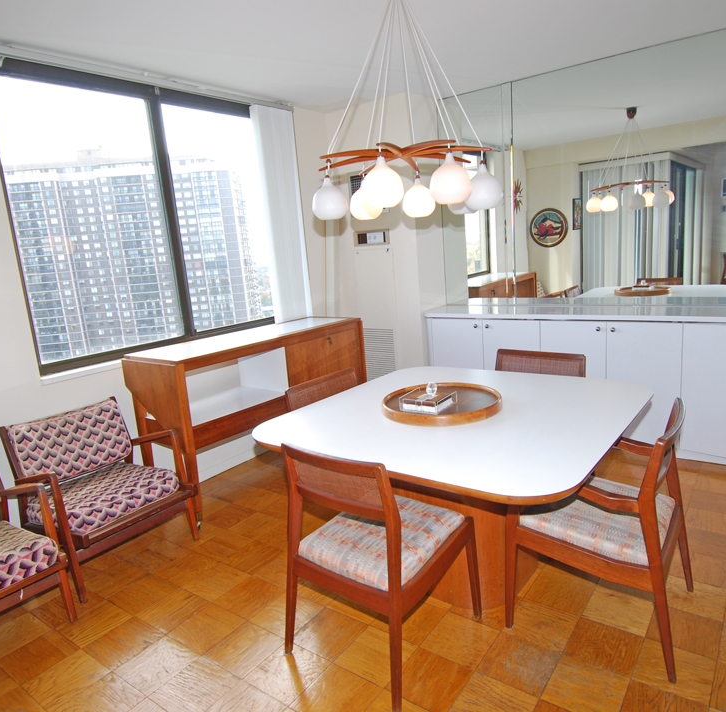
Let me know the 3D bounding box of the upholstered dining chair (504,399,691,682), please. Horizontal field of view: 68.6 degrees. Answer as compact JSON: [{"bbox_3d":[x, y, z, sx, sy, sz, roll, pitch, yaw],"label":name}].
[{"bbox_3d":[0.910,0.596,2.014,0.579,0.808,0.559,3,14,36],"label":"upholstered dining chair"}]

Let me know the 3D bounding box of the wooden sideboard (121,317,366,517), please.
[{"bbox_3d":[-0.689,0.333,3.731,0.567,0.965,1.630,3,14,38],"label":"wooden sideboard"}]

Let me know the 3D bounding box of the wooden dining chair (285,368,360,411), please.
[{"bbox_3d":[-0.013,0.525,2.807,0.575,0.815,0.530,4,15,41],"label":"wooden dining chair"}]

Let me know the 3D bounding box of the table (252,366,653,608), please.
[{"bbox_3d":[0.437,0.592,2.453,1.411,0.735,1.382,3,14,38],"label":"table"}]

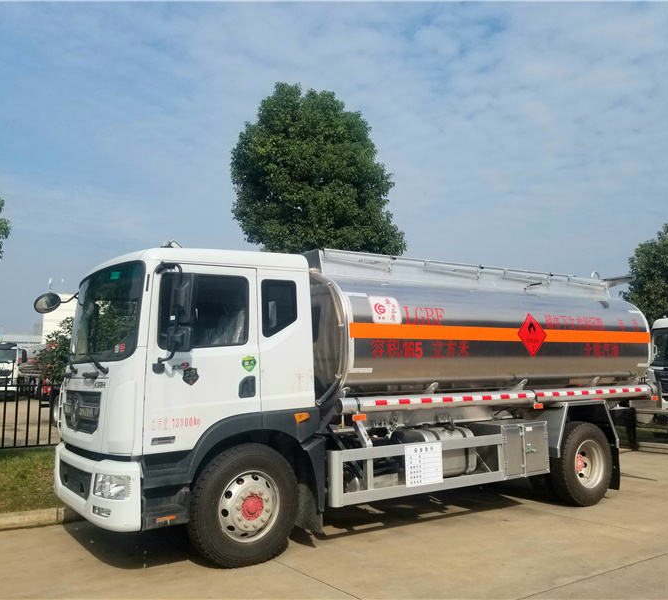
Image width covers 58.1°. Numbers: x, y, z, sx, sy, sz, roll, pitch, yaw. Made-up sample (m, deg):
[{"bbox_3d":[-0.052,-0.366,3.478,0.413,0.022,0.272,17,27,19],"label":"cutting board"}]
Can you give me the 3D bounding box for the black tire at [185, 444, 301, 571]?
[{"bbox_3d":[-0.786,1.829,5.385,1.040,1.040,0.280,5,-7,-34],"label":"black tire"}]

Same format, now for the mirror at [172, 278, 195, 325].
[{"bbox_3d":[-1.203,0.004,4.799,0.200,0.400,0.100,-3,-6,28],"label":"mirror"}]

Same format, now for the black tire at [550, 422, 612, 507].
[{"bbox_3d":[3.213,2.125,7.827,1.040,1.040,0.280,4,-7,-32],"label":"black tire"}]

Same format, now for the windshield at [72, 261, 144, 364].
[{"bbox_3d":[-2.301,0.187,5.834,0.340,0.900,2.150,12,-11,-30],"label":"windshield"}]

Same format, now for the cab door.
[{"bbox_3d":[-1.125,0.476,5.203,1.020,1.560,0.150,3,-7,-32],"label":"cab door"}]

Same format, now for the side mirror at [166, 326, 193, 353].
[{"bbox_3d":[-1.223,0.313,4.756,0.200,0.220,0.100,-3,-6,28],"label":"side mirror"}]

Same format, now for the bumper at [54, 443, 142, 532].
[{"bbox_3d":[-2.334,1.649,5.679,0.480,0.570,2.360,3,-7,-32],"label":"bumper"}]

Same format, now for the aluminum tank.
[{"bbox_3d":[1.702,0.461,8.321,5.500,1.760,2.400,3,-7,-32],"label":"aluminum tank"}]

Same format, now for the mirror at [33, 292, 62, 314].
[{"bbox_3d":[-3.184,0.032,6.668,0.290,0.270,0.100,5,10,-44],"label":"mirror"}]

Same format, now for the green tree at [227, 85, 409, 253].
[{"bbox_3d":[-0.363,-0.840,12.747,4.100,7.900,4.100,4,-7,-32],"label":"green tree"}]

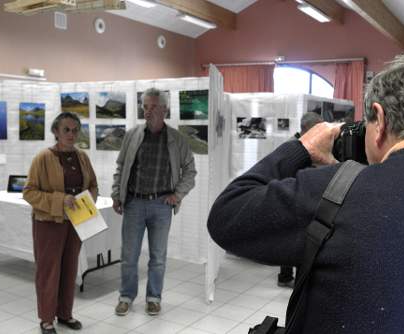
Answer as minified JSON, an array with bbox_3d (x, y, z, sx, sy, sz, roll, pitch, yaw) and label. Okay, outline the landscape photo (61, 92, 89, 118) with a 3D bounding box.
[{"bbox_3d":[-1.607,-0.773,6.335,0.470,0.308,0.020,4,6,31],"label":"landscape photo"}]

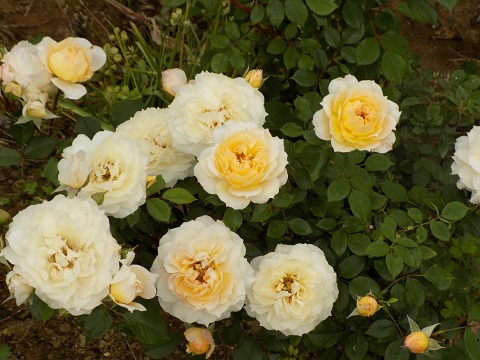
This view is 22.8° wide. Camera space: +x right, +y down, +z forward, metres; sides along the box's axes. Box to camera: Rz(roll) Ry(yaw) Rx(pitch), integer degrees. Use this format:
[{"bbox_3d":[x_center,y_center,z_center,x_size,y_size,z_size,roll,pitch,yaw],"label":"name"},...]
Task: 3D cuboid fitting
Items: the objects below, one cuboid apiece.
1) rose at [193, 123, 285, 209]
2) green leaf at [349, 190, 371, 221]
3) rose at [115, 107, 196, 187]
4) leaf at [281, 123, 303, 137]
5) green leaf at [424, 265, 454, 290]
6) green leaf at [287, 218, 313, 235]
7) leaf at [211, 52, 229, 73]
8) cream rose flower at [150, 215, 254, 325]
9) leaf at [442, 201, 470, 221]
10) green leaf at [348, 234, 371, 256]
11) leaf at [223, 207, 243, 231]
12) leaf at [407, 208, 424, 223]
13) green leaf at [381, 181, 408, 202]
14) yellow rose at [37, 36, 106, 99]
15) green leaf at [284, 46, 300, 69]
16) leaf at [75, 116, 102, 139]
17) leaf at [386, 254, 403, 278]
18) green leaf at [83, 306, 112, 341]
[{"bbox_3d":[0.002,-0.015,1.210,0.092,0.054,0.088,0,63,0],"label":"rose"},{"bbox_3d":[0.127,0.027,1.250,0.021,0.006,0.035,-16,68,-6],"label":"green leaf"},{"bbox_3d":[-0.086,-0.034,1.250,0.090,0.054,0.088,-2,56,2],"label":"rose"},{"bbox_3d":[0.056,-0.053,1.300,0.025,0.006,0.017,6,68,2],"label":"leaf"},{"bbox_3d":[0.197,0.096,1.180,0.030,0.008,0.027,7,63,4],"label":"green leaf"},{"bbox_3d":[0.064,0.051,1.260,0.028,0.006,0.016,25,70,10],"label":"green leaf"},{"bbox_3d":[-0.022,-0.131,1.340,0.020,0.008,0.025,33,70,14],"label":"leaf"},{"bbox_3d":[-0.036,0.087,1.160,0.098,0.055,0.103,-2,81,-2],"label":"cream rose flower"},{"bbox_3d":[0.222,0.033,1.220,0.030,0.008,0.022,-11,60,-6],"label":"leaf"},{"bbox_3d":[0.118,0.065,1.180,0.026,0.005,0.022,41,73,16],"label":"green leaf"},{"bbox_3d":[-0.008,0.041,1.290,0.021,0.006,0.032,-3,62,-1],"label":"leaf"},{"bbox_3d":[0.192,0.039,1.300,0.015,0.004,0.022,-38,65,-21],"label":"leaf"},{"bbox_3d":[0.172,0.013,1.320,0.038,0.007,0.022,37,63,22],"label":"green leaf"},{"bbox_3d":[-0.185,-0.124,1.310,0.076,0.052,0.068,4,49,-4],"label":"yellow rose"},{"bbox_3d":[0.061,-0.146,1.420,0.018,0.006,0.030,6,68,2],"label":"green leaf"},{"bbox_3d":[-0.168,-0.055,1.320,0.025,0.006,0.039,-37,72,-14],"label":"leaf"},{"bbox_3d":[0.152,0.085,1.180,0.016,0.008,0.025,-1,76,0],"label":"leaf"},{"bbox_3d":[-0.150,0.150,1.240,0.028,0.008,0.041,23,65,18],"label":"green leaf"}]

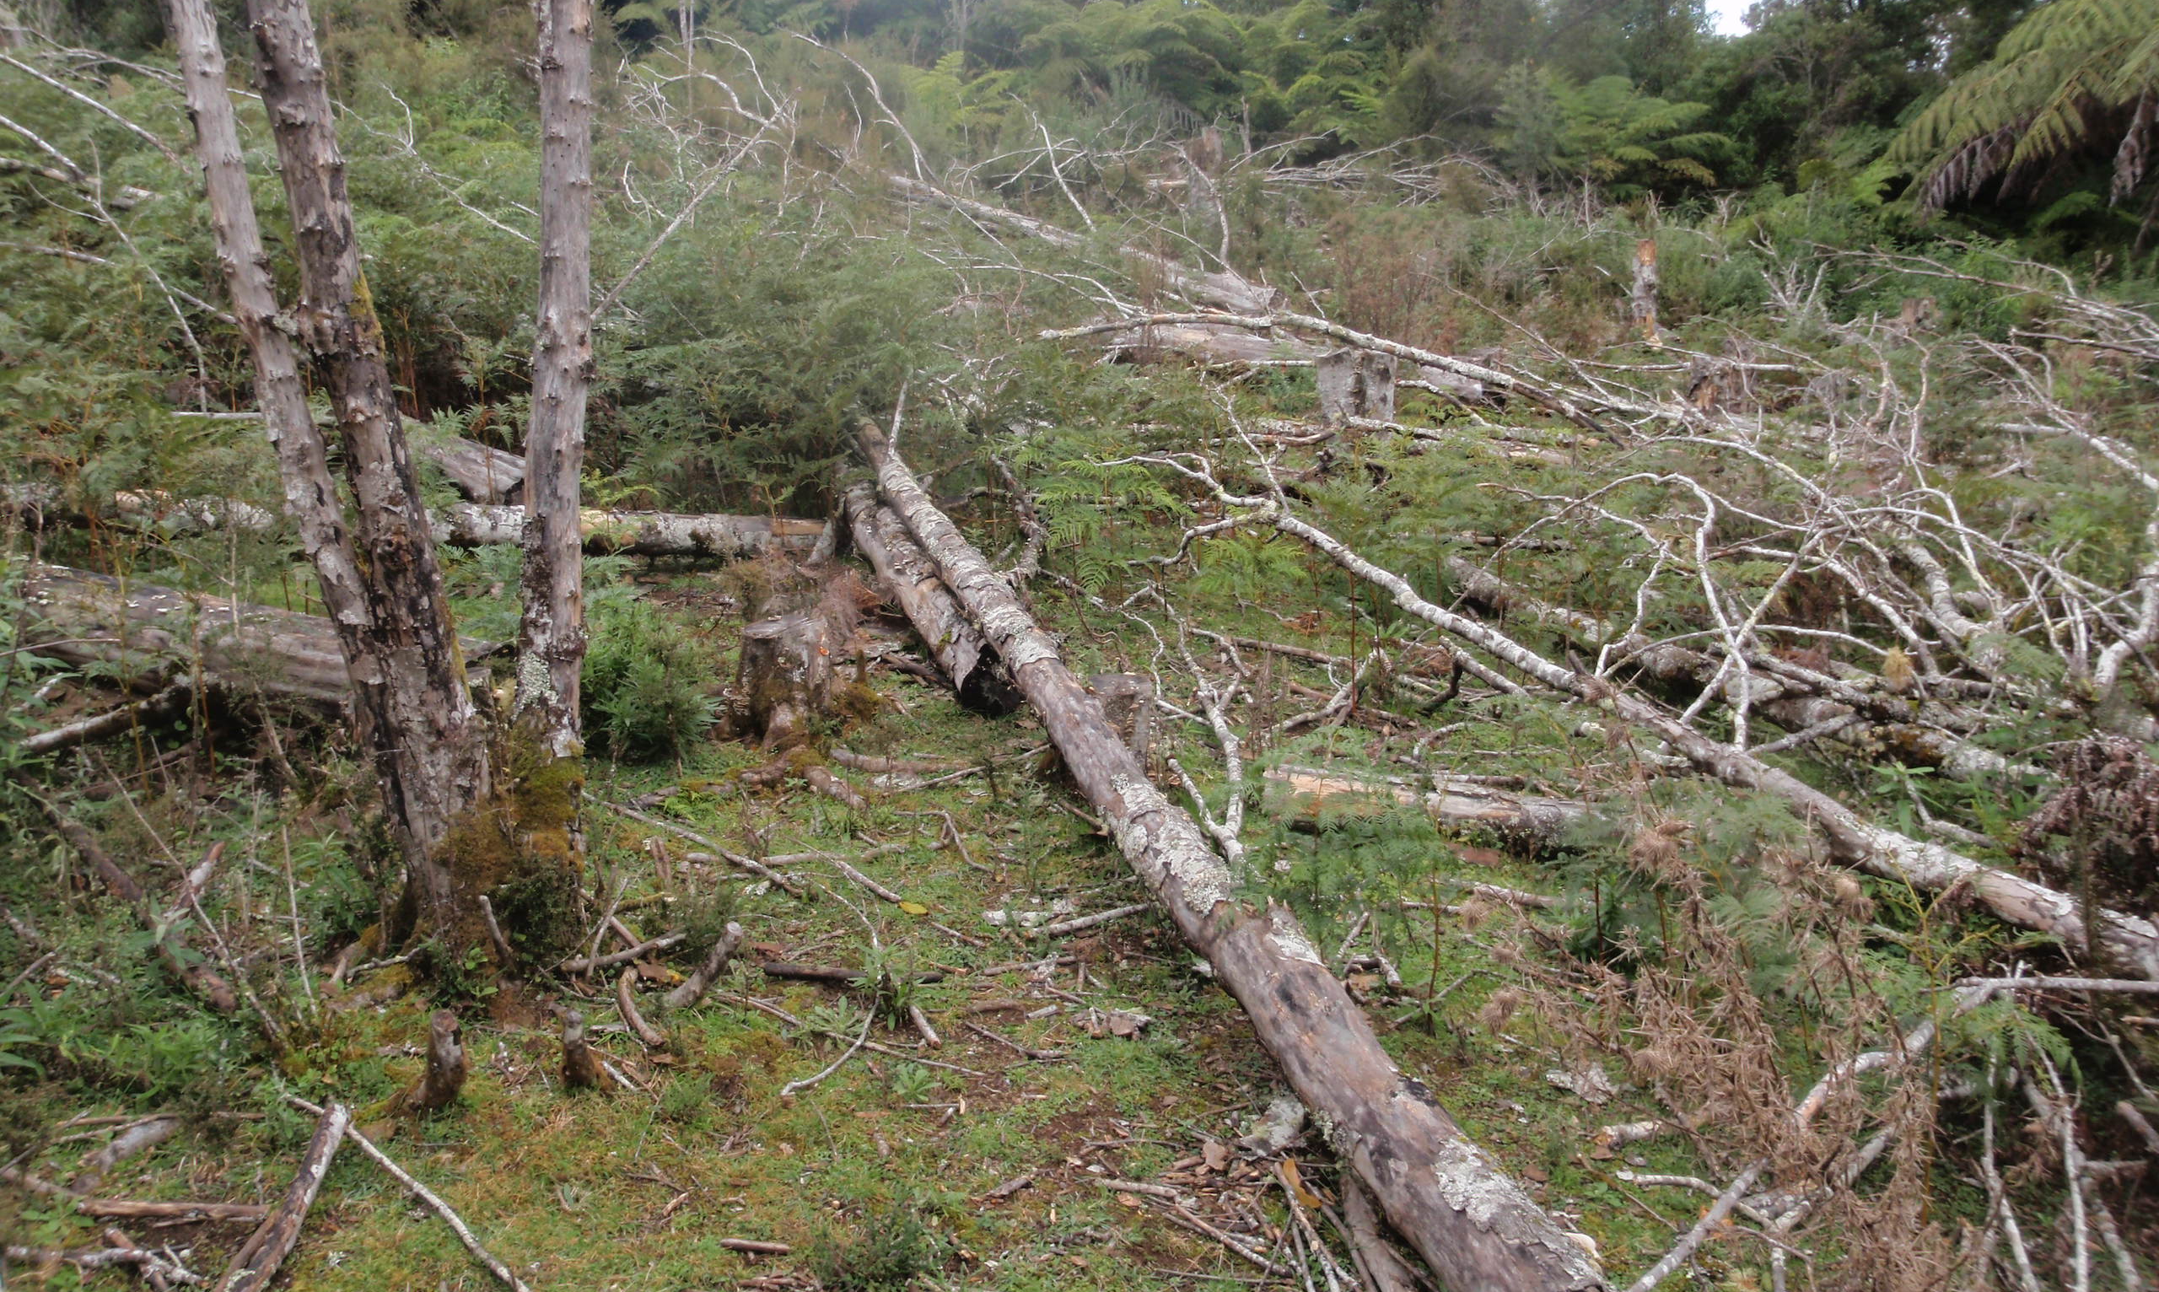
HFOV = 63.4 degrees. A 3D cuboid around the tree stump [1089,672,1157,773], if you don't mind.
[{"bbox_3d":[0.104,0.192,4.185,0.155,0.230,0.155,0,13,1],"label":"tree stump"}]

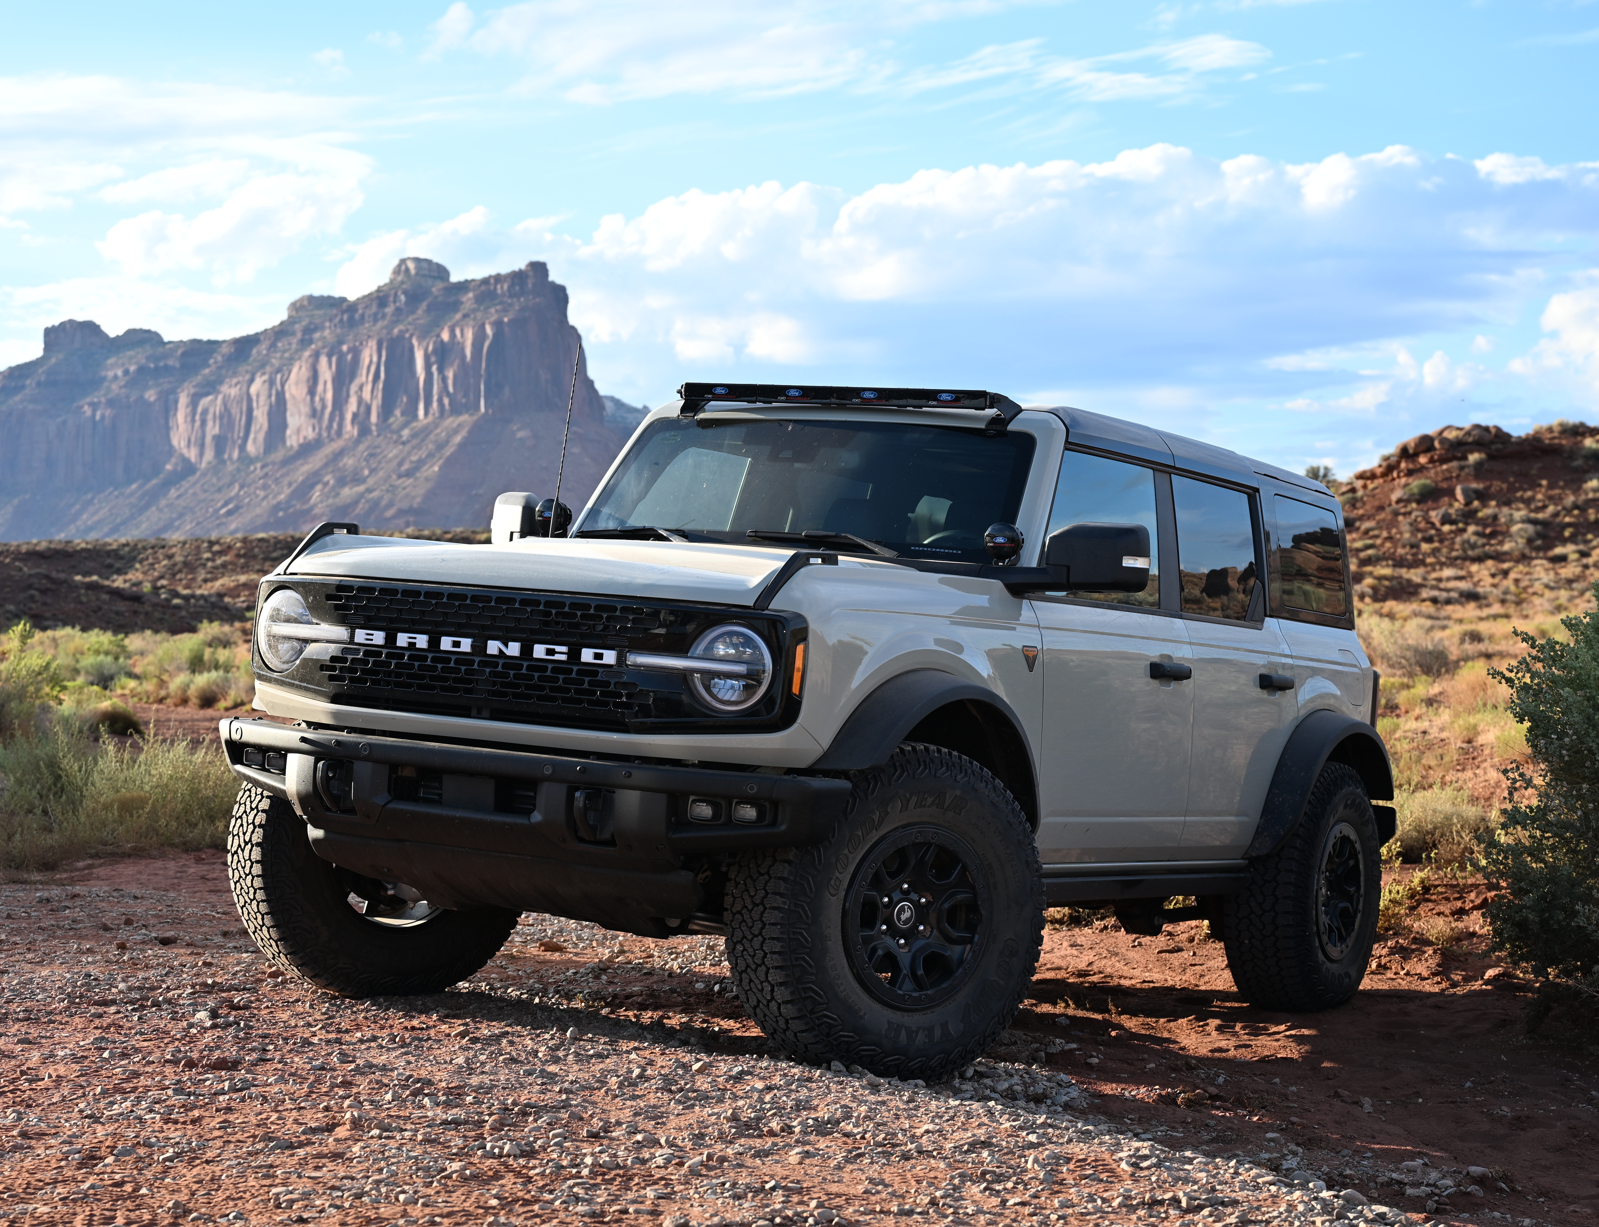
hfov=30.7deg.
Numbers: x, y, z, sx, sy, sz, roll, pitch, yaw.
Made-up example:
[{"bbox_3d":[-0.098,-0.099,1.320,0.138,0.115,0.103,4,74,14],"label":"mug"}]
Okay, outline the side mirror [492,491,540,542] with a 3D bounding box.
[{"bbox_3d":[-0.852,-0.273,9.230,0.280,0.200,0.155,4,-1,31],"label":"side mirror"}]

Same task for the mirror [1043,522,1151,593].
[{"bbox_3d":[0.823,-0.157,8.079,0.285,0.190,0.160,4,-2,31],"label":"mirror"}]

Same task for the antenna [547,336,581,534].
[{"bbox_3d":[-0.703,-0.490,8.698,0.025,0.662,0.025,4,-8,31],"label":"antenna"}]

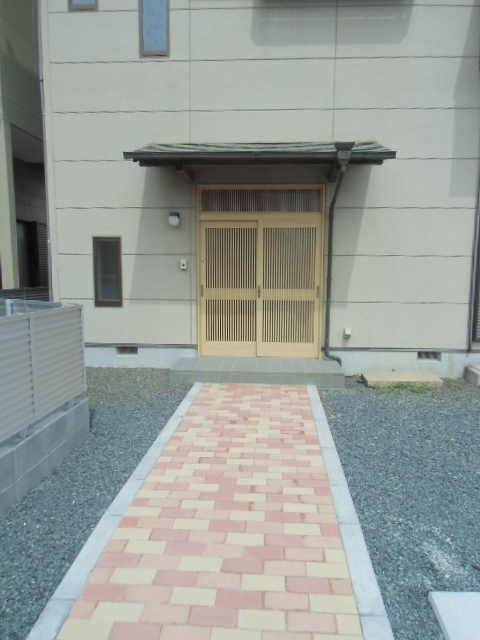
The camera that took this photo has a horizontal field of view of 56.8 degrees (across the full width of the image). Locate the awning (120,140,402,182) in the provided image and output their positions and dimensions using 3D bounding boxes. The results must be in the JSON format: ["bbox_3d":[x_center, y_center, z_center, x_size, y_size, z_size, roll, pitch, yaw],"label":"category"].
[{"bbox_3d":[0.229,-1.967,5.237,2.950,0.505,0.960,1,7,3],"label":"awning"}]

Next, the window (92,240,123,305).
[{"bbox_3d":[-1.773,-0.642,5.993,0.381,0.950,0.085,1,7,3],"label":"window"}]

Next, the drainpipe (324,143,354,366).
[{"bbox_3d":[1.185,-0.633,5.312,0.315,2.620,0.970,1,7,3],"label":"drainpipe"}]

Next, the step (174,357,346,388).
[{"bbox_3d":[0.218,0.666,5.665,2.085,0.187,0.770,1,7,3],"label":"step"}]

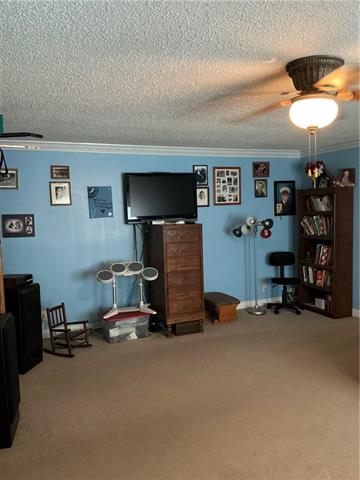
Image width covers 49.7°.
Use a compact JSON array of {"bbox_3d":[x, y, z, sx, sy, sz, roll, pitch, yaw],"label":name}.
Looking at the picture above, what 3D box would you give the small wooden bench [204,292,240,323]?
[{"bbox_3d":[0.571,0.960,5.569,0.430,0.320,0.460,-4,6,-23],"label":"small wooden bench"}]

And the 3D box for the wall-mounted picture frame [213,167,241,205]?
[{"bbox_3d":[0.712,-0.792,5.791,0.463,0.567,0.025,-4,6,-23],"label":"wall-mounted picture frame"}]

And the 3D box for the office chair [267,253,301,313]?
[{"bbox_3d":[1.572,0.632,5.816,0.520,0.870,0.550,-2,5,-5],"label":"office chair"}]

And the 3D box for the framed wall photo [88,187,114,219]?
[{"bbox_3d":[-1.035,-0.485,5.057,0.305,0.412,0.020,-4,6,-23],"label":"framed wall photo"}]

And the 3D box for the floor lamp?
[{"bbox_3d":[1.097,0.372,5.737,0.580,1.430,0.470,-4,6,-23],"label":"floor lamp"}]

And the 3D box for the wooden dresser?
[{"bbox_3d":[-0.051,0.479,5.107,0.527,1.386,0.576,-3,4,-22],"label":"wooden dresser"}]

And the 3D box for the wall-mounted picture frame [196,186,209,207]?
[{"bbox_3d":[0.320,-0.634,5.696,0.229,0.290,0.030,-3,4,-22],"label":"wall-mounted picture frame"}]

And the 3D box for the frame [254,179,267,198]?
[{"bbox_3d":[1.262,-0.797,6.033,0.233,0.280,0.020,-4,6,-23],"label":"frame"}]

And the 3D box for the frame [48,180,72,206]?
[{"bbox_3d":[-1.524,-0.590,4.953,0.248,0.300,0.030,-3,4,-22],"label":"frame"}]

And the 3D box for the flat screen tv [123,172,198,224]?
[{"bbox_3d":[-0.246,-0.556,5.187,0.990,0.650,0.110,-4,6,-23],"label":"flat screen tv"}]

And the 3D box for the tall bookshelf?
[{"bbox_3d":[2.105,0.162,5.668,0.310,1.800,0.720,-4,6,-23],"label":"tall bookshelf"}]

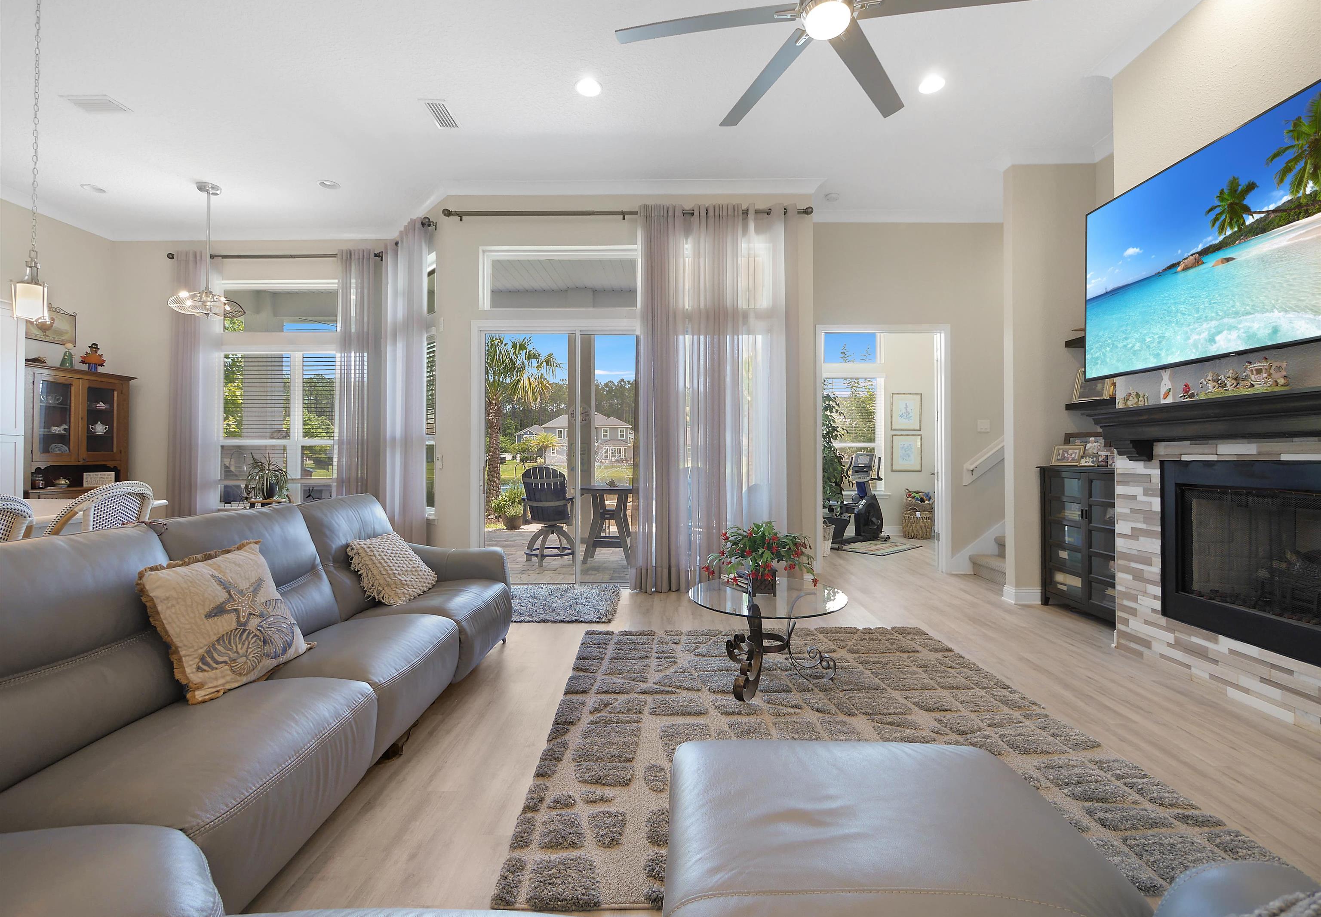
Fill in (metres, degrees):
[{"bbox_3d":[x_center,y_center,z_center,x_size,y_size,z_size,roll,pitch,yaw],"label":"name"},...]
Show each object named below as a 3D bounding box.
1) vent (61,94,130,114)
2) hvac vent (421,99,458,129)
[{"bbox_3d":[-3.981,-2.502,3.776,0.345,0.020,0.195,0,0,1],"label":"vent"},{"bbox_3d":[-1.599,-2.504,3.892,0.195,0.020,0.340,0,0,1],"label":"hvac vent"}]

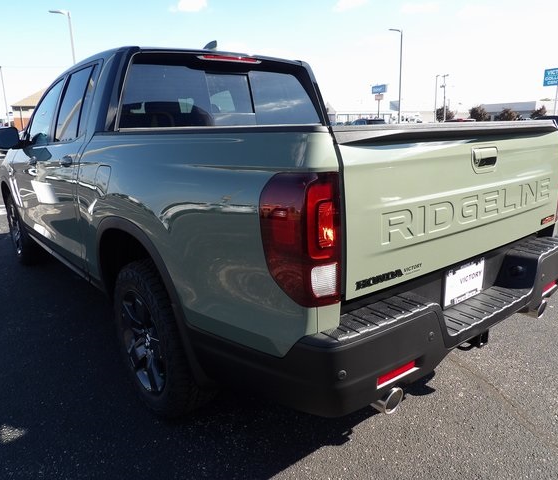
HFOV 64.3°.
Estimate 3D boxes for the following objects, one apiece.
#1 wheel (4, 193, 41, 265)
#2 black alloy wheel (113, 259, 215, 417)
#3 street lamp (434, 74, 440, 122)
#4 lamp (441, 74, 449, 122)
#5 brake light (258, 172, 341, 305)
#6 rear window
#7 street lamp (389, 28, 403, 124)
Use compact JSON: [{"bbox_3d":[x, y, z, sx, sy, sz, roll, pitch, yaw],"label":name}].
[{"bbox_3d":[-2.554,-0.114,4.519,0.245,0.740,0.740,-12,18,-38],"label":"wheel"},{"bbox_3d":[-0.547,0.449,2.117,0.245,0.740,0.740,-12,18,-38],"label":"black alloy wheel"},{"bbox_3d":[22.290,-18.684,62.346,0.800,8.400,0.350,6,15,24],"label":"street lamp"},{"bbox_3d":[23.900,-19.026,63.425,1.000,8.500,0.400,2,14,10],"label":"lamp"},{"bbox_3d":[0.064,0.002,1.219,0.175,0.365,0.195,-12,18,-38],"label":"brake light"},{"bbox_3d":[-0.301,-0.905,2.828,1.500,0.430,0.070,-12,5,-38],"label":"rear window"},{"bbox_3d":[8.285,-10.755,31.899,1.050,8.000,0.350,-6,15,-21],"label":"street lamp"}]

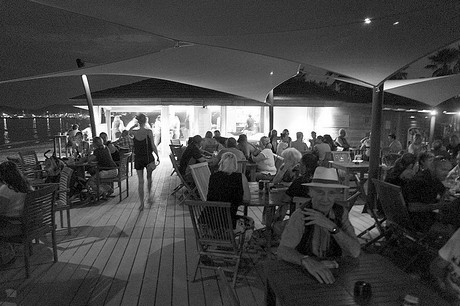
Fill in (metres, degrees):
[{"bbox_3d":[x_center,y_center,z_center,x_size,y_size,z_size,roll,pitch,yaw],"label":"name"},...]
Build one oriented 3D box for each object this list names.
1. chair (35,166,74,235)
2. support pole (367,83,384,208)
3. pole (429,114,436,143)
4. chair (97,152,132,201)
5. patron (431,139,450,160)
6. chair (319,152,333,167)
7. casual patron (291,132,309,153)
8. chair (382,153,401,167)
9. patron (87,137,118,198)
[{"bbox_3d":[-2.520,0.701,4.228,0.550,0.900,0.510,-5,8,-37],"label":"chair"},{"bbox_3d":[2.560,-0.146,5.389,0.170,2.350,0.170,0,7,0],"label":"support pole"},{"bbox_3d":[8.750,-0.935,13.180,0.180,2.100,0.180,0,7,0],"label":"pole"},{"bbox_3d":[-2.360,0.474,6.246,0.580,0.920,0.520,1,7,6],"label":"chair"},{"bbox_3d":[3.620,0.376,5.382,0.720,1.220,0.520,-7,10,-45],"label":"patron"},{"bbox_3d":[2.130,0.415,6.843,0.470,0.900,0.570,-6,9,-44],"label":"chair"},{"bbox_3d":[1.620,0.142,7.217,0.520,1.250,0.720,2,7,17],"label":"casual patron"},{"bbox_3d":[3.460,0.427,6.744,0.470,0.900,0.570,-2,7,-20],"label":"chair"},{"bbox_3d":[-2.520,0.286,6.097,0.750,1.230,0.500,1,7,5],"label":"patron"}]

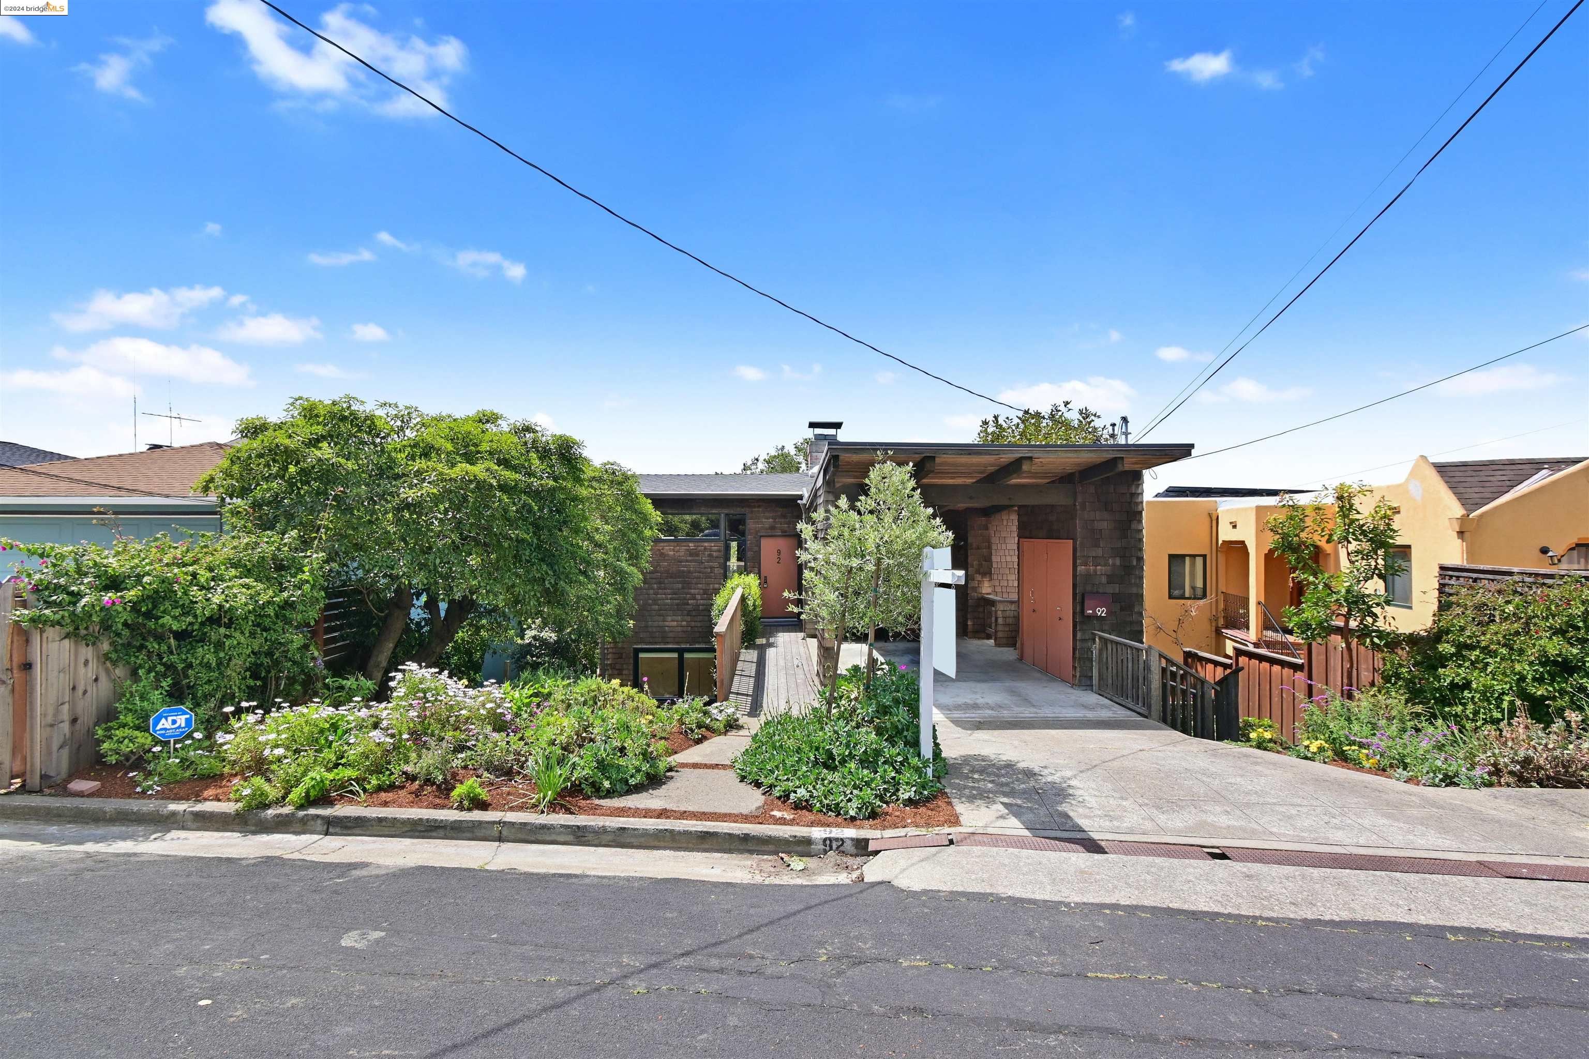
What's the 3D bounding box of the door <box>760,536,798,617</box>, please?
[{"bbox_3d":[-0.370,1.200,16.600,0.920,2.040,0.060,0,0,-2],"label":"door"}]

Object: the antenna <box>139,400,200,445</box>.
[{"bbox_3d":[-16.900,-2.950,18.000,0.700,1.400,1.400,0,0,30],"label":"antenna"}]

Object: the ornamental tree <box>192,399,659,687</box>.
[{"bbox_3d":[-5.400,0.250,10.200,6.400,4.600,5.400,0,0,0],"label":"ornamental tree"}]

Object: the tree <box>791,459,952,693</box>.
[{"bbox_3d":[0.870,0.680,7.500,1.800,3.000,1.600,0,0,0],"label":"tree"}]

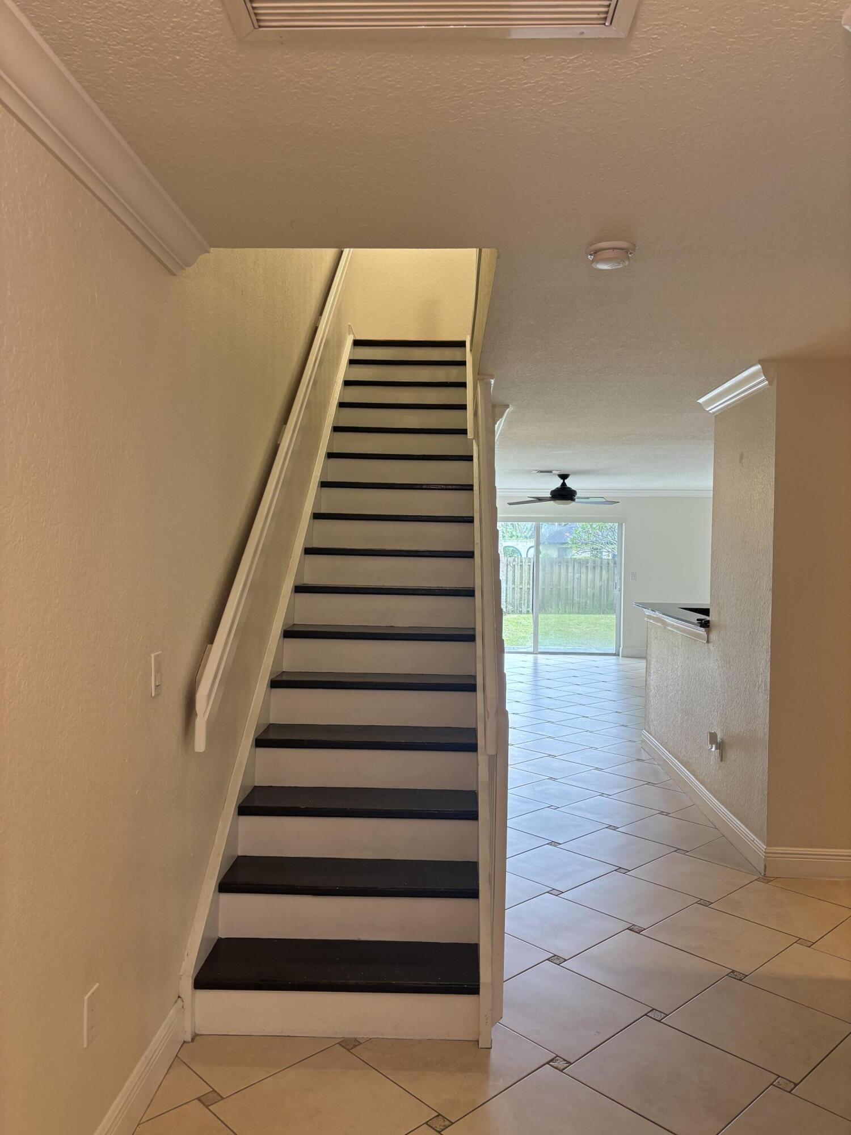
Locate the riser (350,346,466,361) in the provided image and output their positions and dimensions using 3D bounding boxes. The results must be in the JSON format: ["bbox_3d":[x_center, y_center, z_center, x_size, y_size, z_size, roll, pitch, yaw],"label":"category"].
[{"bbox_3d":[-0.118,-1.594,6.473,0.851,0.165,0.022,1,1,2],"label":"riser"}]

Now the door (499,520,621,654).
[{"bbox_3d":[1.704,0.293,12.810,2.520,2.030,0.100,1,1,2],"label":"door"}]

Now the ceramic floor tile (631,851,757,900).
[{"bbox_3d":[1.261,1.463,4.036,0.447,0.010,0.447,0,2,-43],"label":"ceramic floor tile"}]

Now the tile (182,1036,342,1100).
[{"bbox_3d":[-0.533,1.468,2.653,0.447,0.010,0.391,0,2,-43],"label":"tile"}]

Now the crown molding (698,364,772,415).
[{"bbox_3d":[1.648,-0.942,4.575,0.083,0.108,1.050,1,1,2],"label":"crown molding"}]

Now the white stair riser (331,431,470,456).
[{"bbox_3d":[-0.146,-0.766,5.398,0.872,0.159,0.019,1,1,2],"label":"white stair riser"}]

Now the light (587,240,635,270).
[{"bbox_3d":[0.567,-0.951,2.610,0.147,0.043,0.147,1,1,0],"label":"light"}]

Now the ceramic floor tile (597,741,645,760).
[{"bbox_3d":[1.651,1.431,6.667,0.454,0.010,0.454,0,2,-43],"label":"ceramic floor tile"}]

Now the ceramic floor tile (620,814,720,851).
[{"bbox_3d":[1.345,1.445,4.638,0.448,0.012,0.448,0,2,-43],"label":"ceramic floor tile"}]

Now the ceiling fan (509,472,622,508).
[{"bbox_3d":[1.616,-0.897,10.016,1.300,0.376,1.260,1,1,2],"label":"ceiling fan"}]

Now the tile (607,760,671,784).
[{"bbox_3d":[1.538,1.429,5.946,0.448,0.010,0.448,0,2,-43],"label":"tile"}]

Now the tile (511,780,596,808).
[{"bbox_3d":[0.808,1.430,5.396,0.447,0.010,0.447,0,2,-43],"label":"tile"}]

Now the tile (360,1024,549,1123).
[{"bbox_3d":[0.083,1.500,2.623,0.454,0.010,0.454,0,2,-43],"label":"tile"}]

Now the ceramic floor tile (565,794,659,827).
[{"bbox_3d":[1.075,1.433,4.997,0.448,0.012,0.448,0,2,-43],"label":"ceramic floor tile"}]

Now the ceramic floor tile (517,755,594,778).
[{"bbox_3d":[0.894,1.409,5.988,0.448,0.012,0.448,0,2,-43],"label":"ceramic floor tile"}]

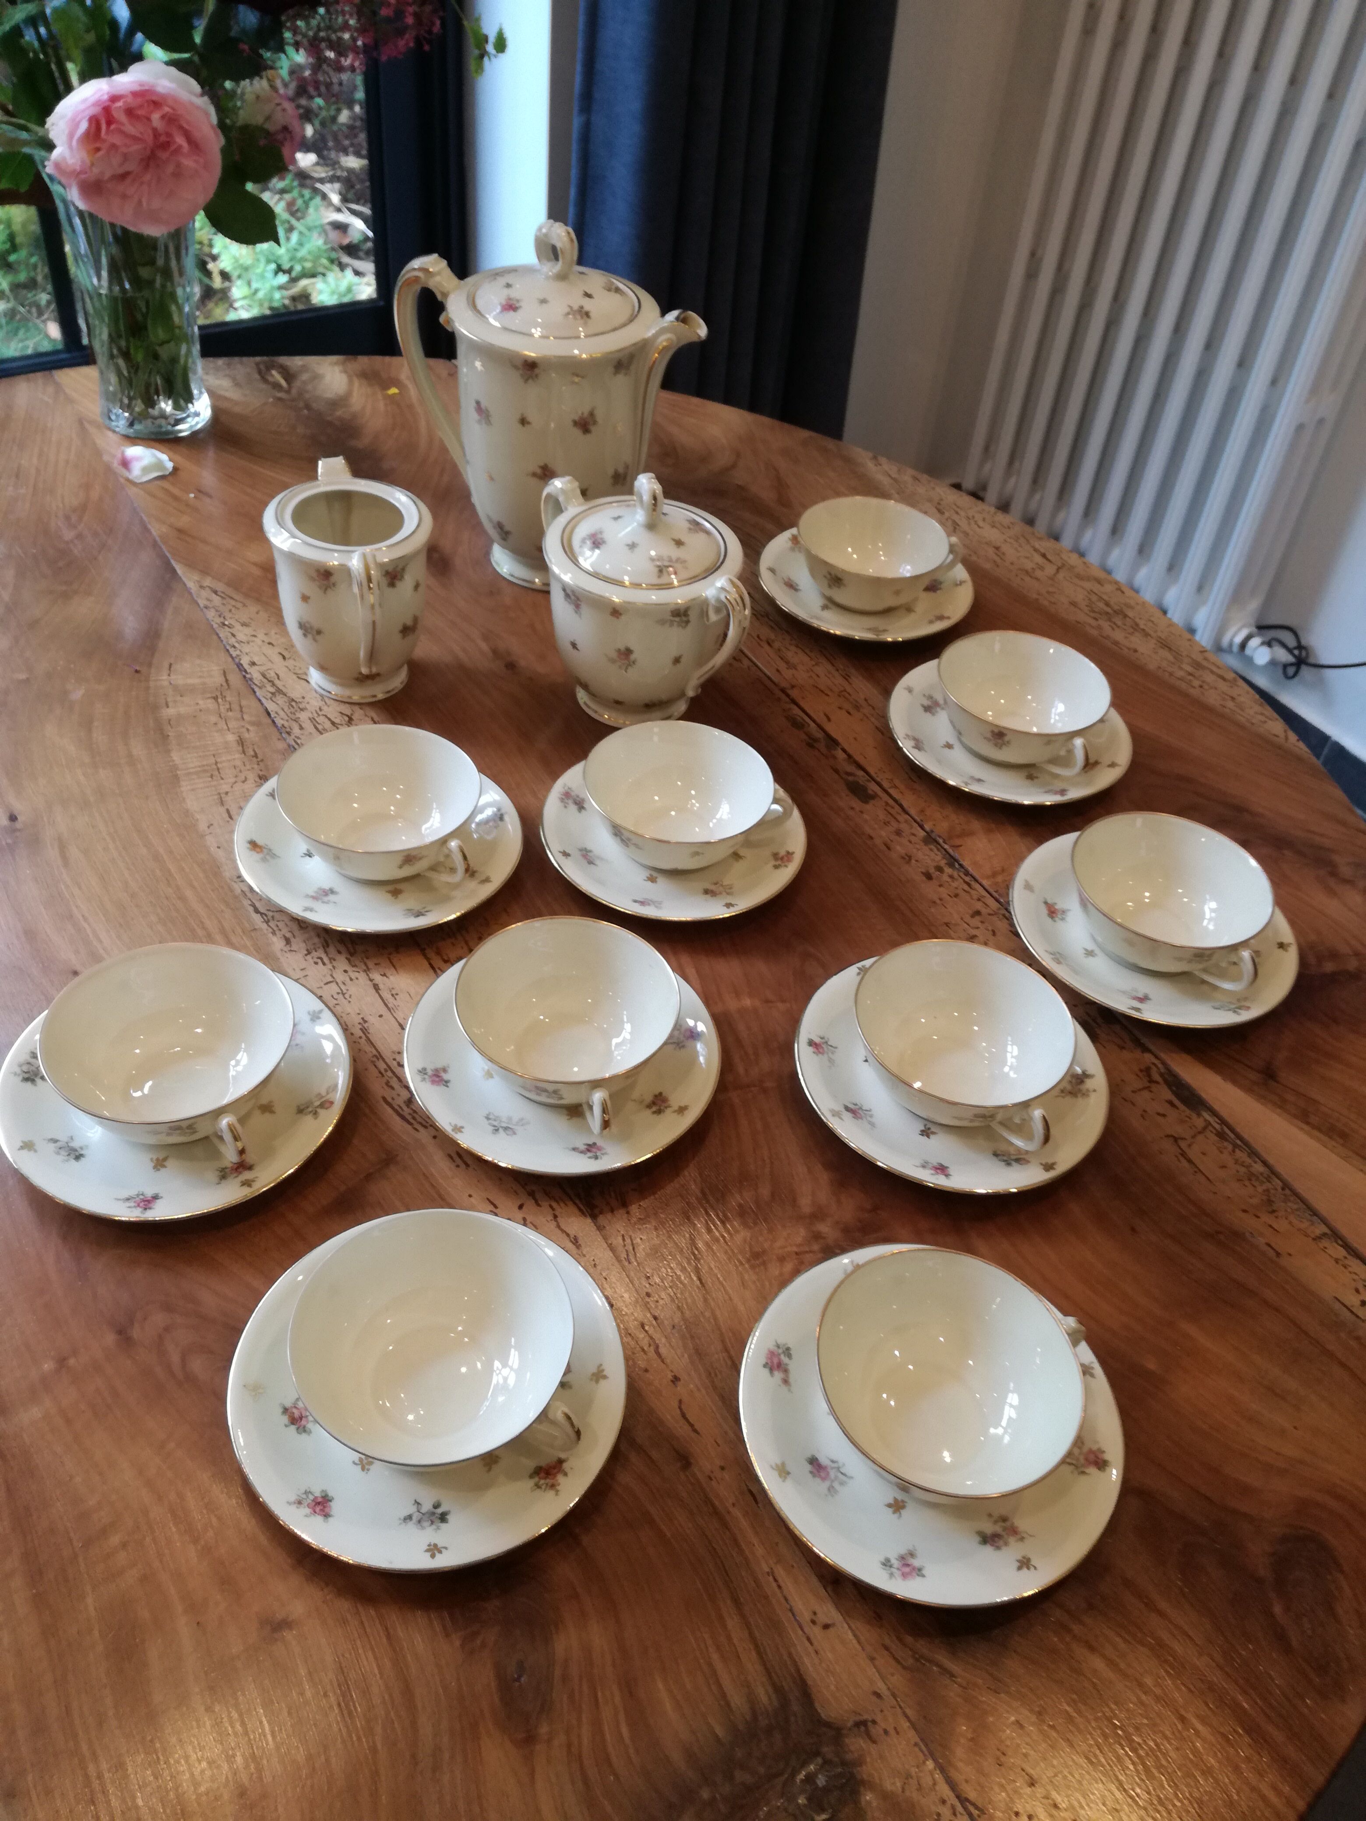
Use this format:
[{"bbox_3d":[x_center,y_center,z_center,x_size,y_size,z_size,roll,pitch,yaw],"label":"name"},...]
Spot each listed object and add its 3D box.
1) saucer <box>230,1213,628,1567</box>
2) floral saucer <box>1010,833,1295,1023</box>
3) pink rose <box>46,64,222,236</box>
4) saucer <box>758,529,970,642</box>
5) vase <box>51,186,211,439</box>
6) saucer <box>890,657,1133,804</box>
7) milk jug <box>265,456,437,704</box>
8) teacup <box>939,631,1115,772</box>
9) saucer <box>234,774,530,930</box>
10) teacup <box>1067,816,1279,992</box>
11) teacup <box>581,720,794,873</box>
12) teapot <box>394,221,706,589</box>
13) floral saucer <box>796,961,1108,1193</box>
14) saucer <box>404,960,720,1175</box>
[{"bbox_3d":[-0.095,0.181,0.540,0.146,0.021,0.146,3,44,-3],"label":"saucer"},{"bbox_3d":[0.249,0.014,0.762,0.147,0.022,0.147,3,45,-4],"label":"floral saucer"},{"bbox_3d":[-0.353,-0.490,0.914,0.112,0.106,0.088,-19,50,-24],"label":"pink rose"},{"bbox_3d":[0.124,-0.216,0.969,0.146,0.021,0.146,3,44,-3],"label":"saucer"},{"bbox_3d":[-0.394,-0.445,1.028,0.100,0.178,0.100,7,44,0],"label":"vase"},{"bbox_3d":[0.196,-0.103,0.863,0.146,0.021,0.146,7,44,0],"label":"saucer"},{"bbox_3d":[-0.195,-0.186,0.842,0.092,0.112,0.132,-9,47,-15],"label":"milk jug"},{"bbox_3d":[0.204,-0.115,0.856,0.101,0.049,0.116,-20,51,-24],"label":"teacup"},{"bbox_3d":[-0.160,-0.033,0.758,0.147,0.022,0.147,3,45,-4],"label":"saucer"},{"bbox_3d":[0.249,0.002,0.732,0.100,0.045,0.111,-24,52,-27],"label":"teacup"},{"bbox_3d":[0.002,-0.052,0.758,0.111,0.045,0.100,4,44,-3],"label":"teacup"},{"bbox_3d":[-0.084,-0.324,0.909,0.191,0.227,0.136,8,45,1],"label":"teapot"},{"bbox_3d":[0.127,0.080,0.682,0.147,0.022,0.147,3,45,-4],"label":"floral saucer"},{"bbox_3d":[-0.055,0.069,0.658,0.146,0.021,0.146,3,44,-3],"label":"saucer"}]

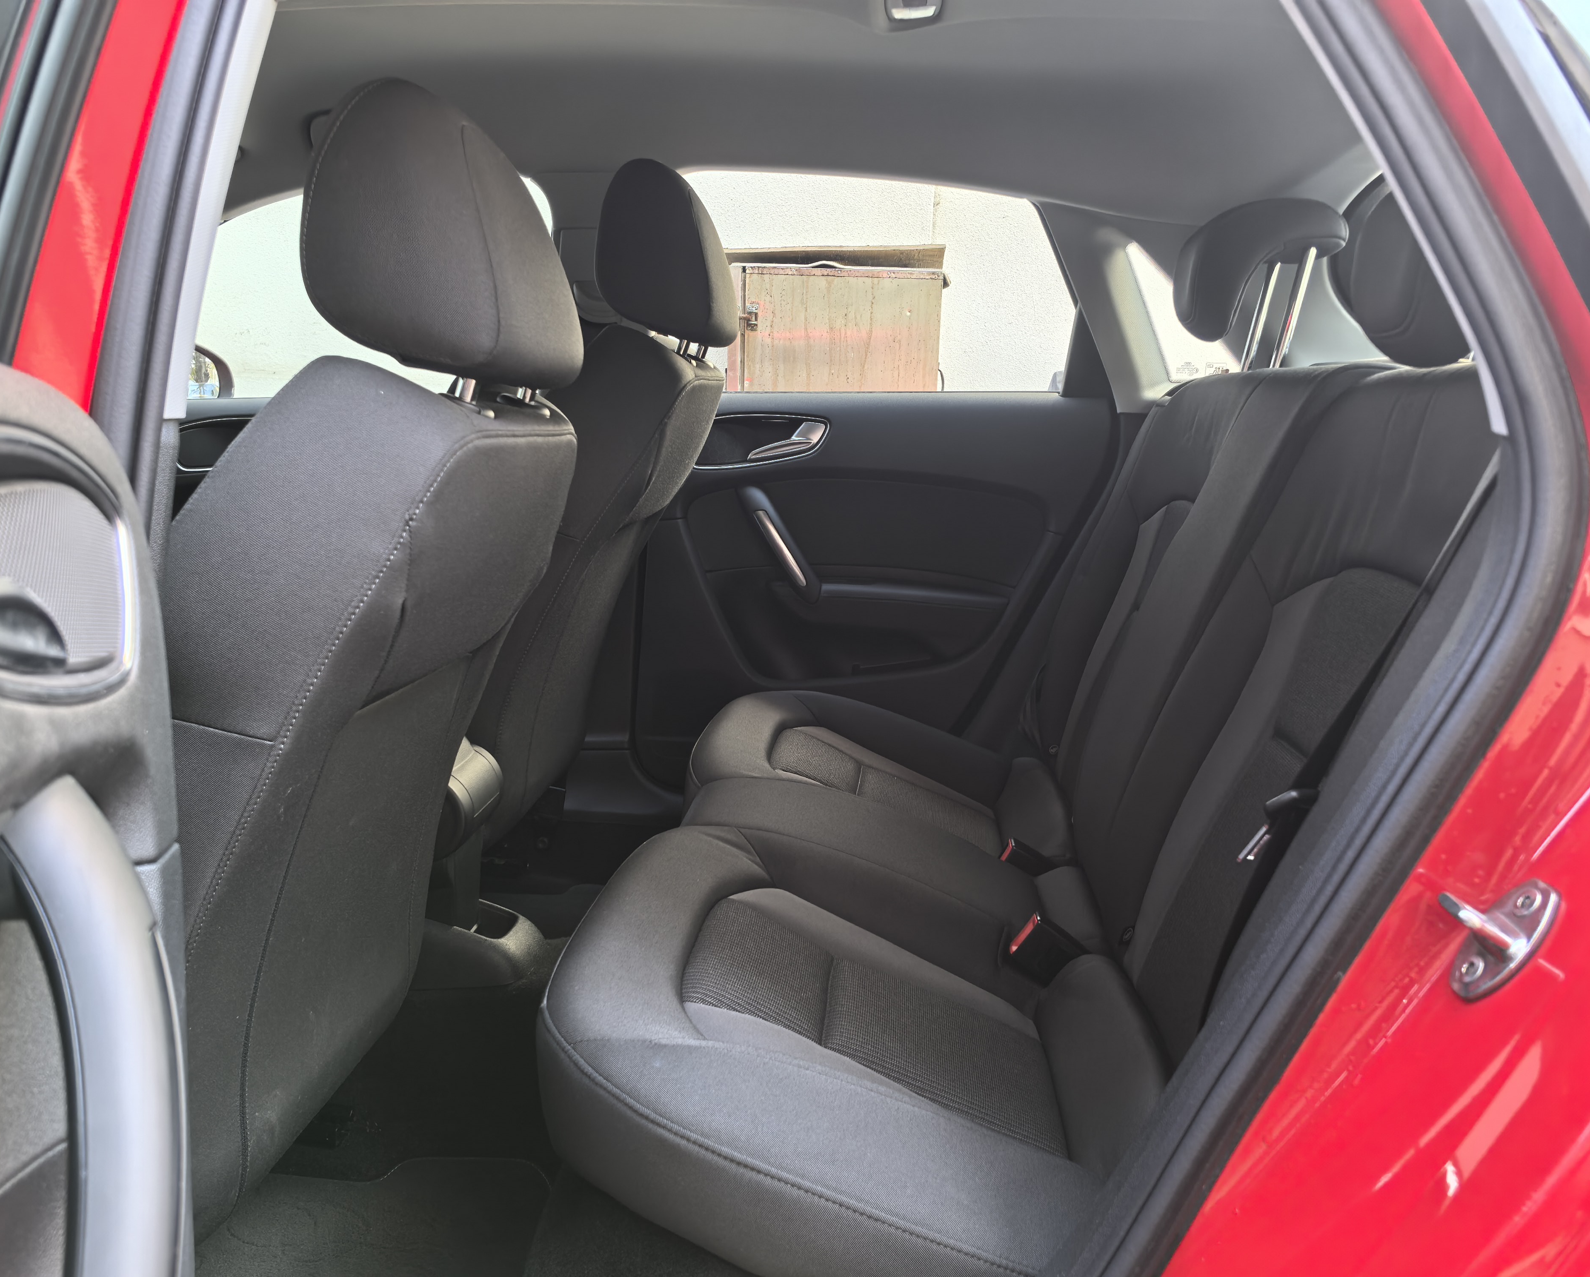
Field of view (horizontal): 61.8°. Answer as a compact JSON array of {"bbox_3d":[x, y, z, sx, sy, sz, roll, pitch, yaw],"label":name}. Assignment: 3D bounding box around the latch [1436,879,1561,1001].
[{"bbox_3d":[0.354,0.147,0.685,0.048,0.078,0.040,37,0,-16],"label":"latch"}]

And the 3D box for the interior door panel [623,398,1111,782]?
[{"bbox_3d":[0.113,-0.087,2.137,0.785,0.632,0.122,2,10,5],"label":"interior door panel"}]

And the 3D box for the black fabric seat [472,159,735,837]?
[{"bbox_3d":[-0.504,-0.174,1.835,0.806,0.908,0.530,2,10,5],"label":"black fabric seat"}]

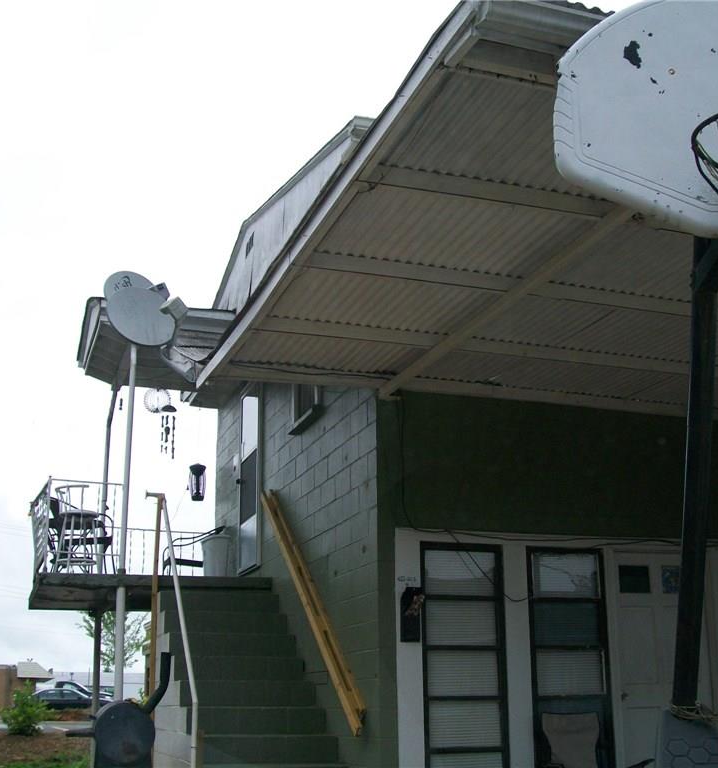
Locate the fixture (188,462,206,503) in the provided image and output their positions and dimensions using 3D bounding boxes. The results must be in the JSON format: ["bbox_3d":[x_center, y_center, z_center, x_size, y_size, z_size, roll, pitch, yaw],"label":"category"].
[{"bbox_3d":[-1.946,1.182,12.775,0.190,0.430,0.190,5,-17,-18],"label":"fixture"}]

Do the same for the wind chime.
[{"bbox_3d":[-2.421,0.482,12.988,0.400,0.820,0.220,5,-17,-18],"label":"wind chime"}]

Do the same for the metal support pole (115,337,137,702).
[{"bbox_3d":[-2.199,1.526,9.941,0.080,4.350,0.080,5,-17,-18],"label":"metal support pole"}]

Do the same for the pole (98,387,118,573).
[{"bbox_3d":[-2.973,1.243,12.620,0.085,2.500,0.070,5,-17,-18],"label":"pole"}]

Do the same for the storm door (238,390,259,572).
[{"bbox_3d":[-1.214,1.024,11.614,0.050,2.040,0.920,5,-17,-18],"label":"storm door"}]

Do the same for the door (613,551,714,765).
[{"bbox_3d":[2.329,2.291,8.117,0.900,2.030,0.050,5,-17,-18],"label":"door"}]

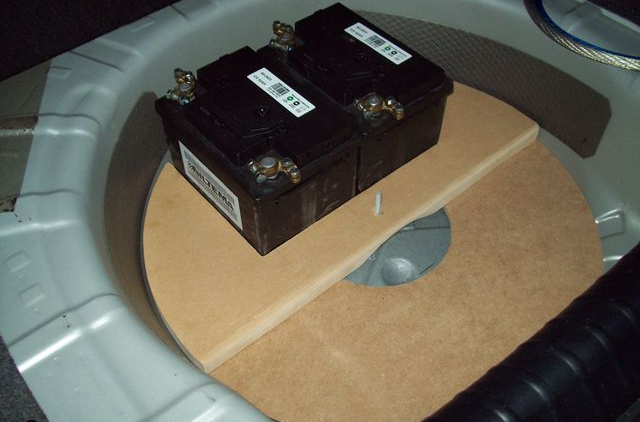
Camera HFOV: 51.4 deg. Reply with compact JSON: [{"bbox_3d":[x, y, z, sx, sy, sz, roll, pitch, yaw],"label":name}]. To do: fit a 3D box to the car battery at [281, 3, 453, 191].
[{"bbox_3d":[0.047,-0.176,1.038,0.176,0.157,0.240,-32,55,-25],"label":"car battery"}]

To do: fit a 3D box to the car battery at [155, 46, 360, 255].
[{"bbox_3d":[-0.088,-0.093,0.962,0.176,0.157,0.240,-32,55,-25],"label":"car battery"}]

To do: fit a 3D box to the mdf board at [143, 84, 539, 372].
[{"bbox_3d":[-0.007,-0.075,1.054,0.676,0.027,0.383,-32,55,-25],"label":"mdf board"}]

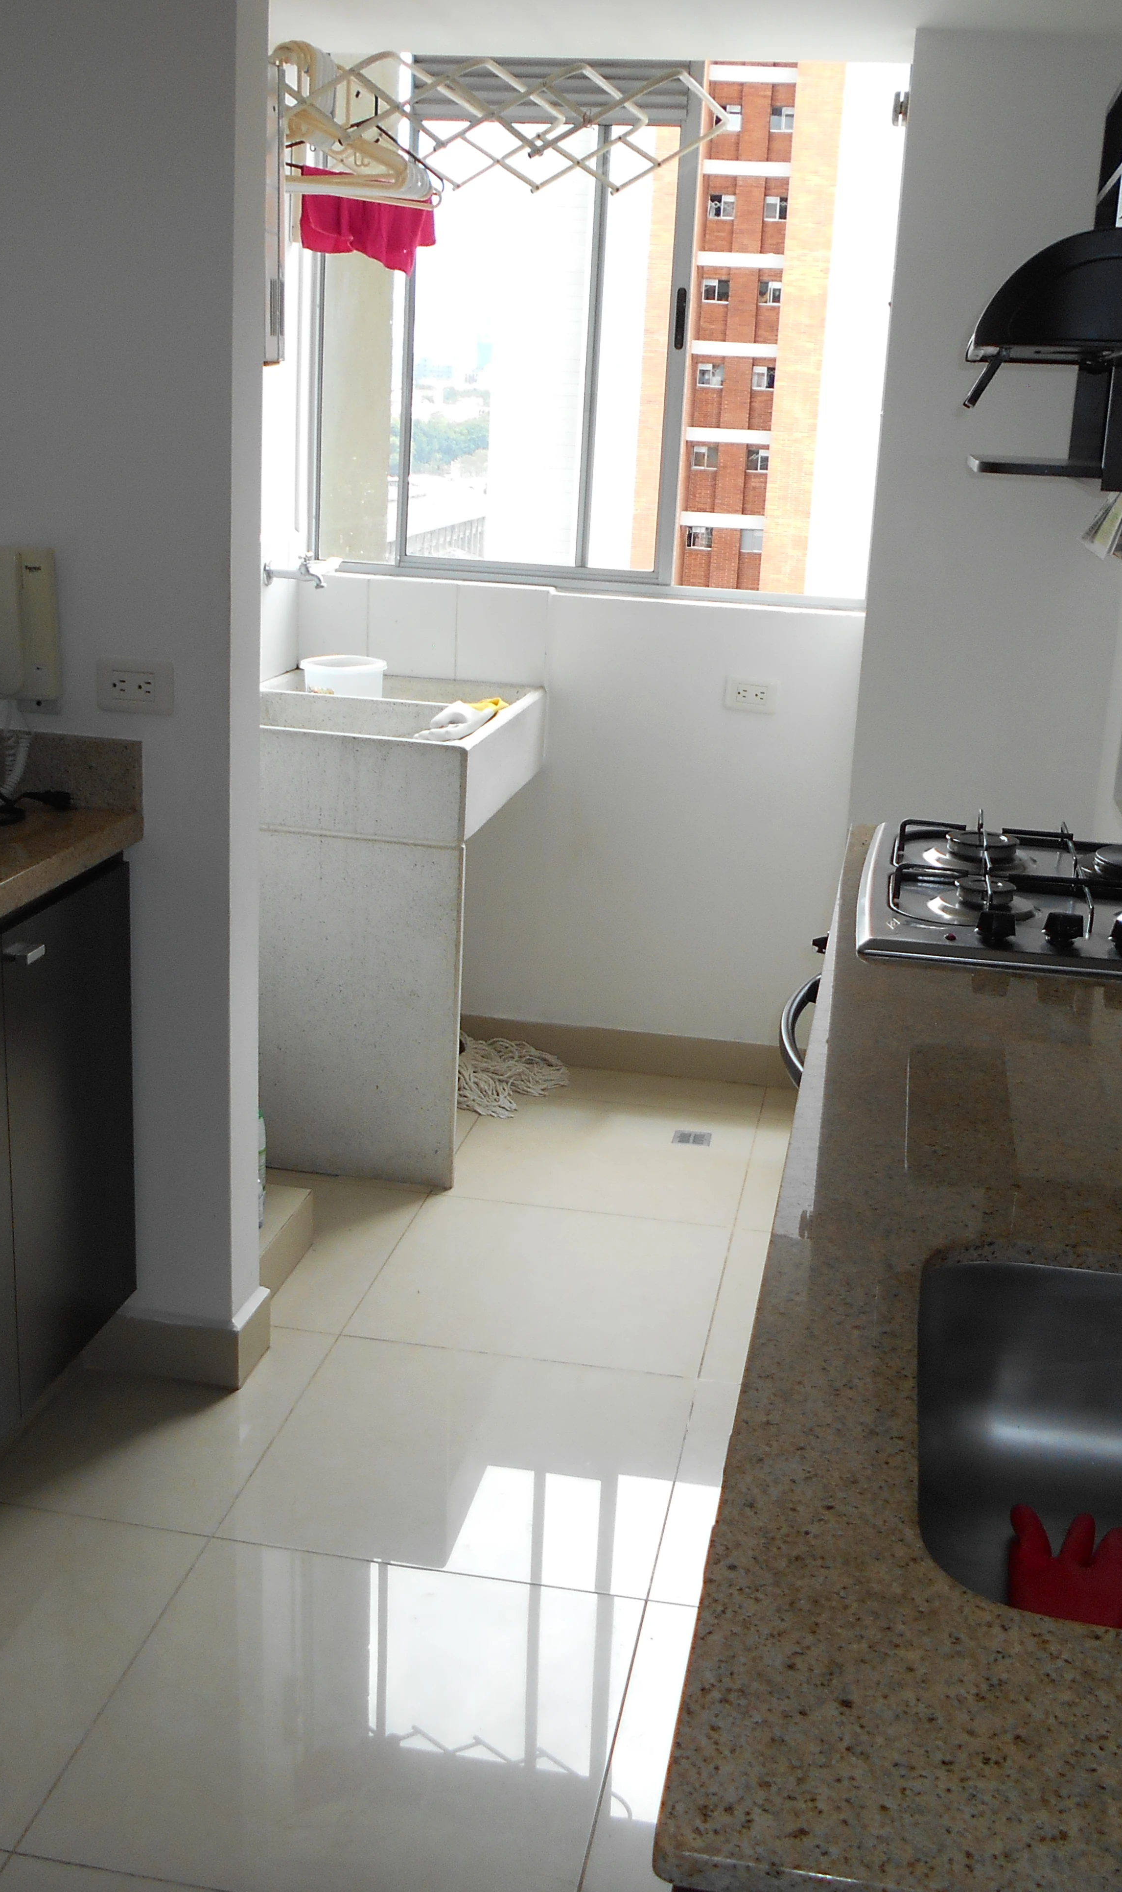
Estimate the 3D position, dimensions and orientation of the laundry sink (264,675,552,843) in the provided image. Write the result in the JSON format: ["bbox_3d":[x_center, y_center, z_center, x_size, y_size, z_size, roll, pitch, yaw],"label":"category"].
[{"bbox_3d":[-0.402,-0.421,4.048,0.591,0.190,0.795,5,16,9],"label":"laundry sink"}]

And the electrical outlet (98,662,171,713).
[{"bbox_3d":[-0.618,-0.374,2.749,0.117,0.076,0.010,5,16,9],"label":"electrical outlet"}]

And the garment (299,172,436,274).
[{"bbox_3d":[-0.387,-1.458,3.824,0.280,0.195,0.100,2,16,-3],"label":"garment"}]

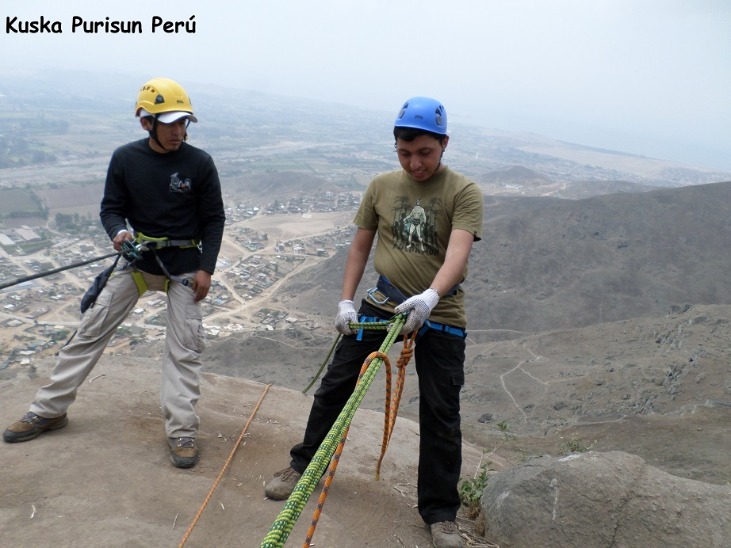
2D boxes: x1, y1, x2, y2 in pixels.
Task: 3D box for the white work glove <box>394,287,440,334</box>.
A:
[{"bbox_3d":[0.193,0.136,1.960,0.190,0.110,0.110,-38,37,-27],"label":"white work glove"}]

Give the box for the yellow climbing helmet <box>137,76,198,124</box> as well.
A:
[{"bbox_3d":[-0.864,-0.762,2.280,0.280,0.170,0.220,18,22,37],"label":"yellow climbing helmet"}]

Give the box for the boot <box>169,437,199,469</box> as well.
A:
[{"bbox_3d":[-0.843,0.766,2.484,0.112,0.130,0.290,-4,19,-16],"label":"boot"}]

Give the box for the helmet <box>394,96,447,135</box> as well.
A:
[{"bbox_3d":[0.227,-0.649,2.160,0.210,0.160,0.265,10,18,8],"label":"helmet"}]

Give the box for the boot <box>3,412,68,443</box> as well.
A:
[{"bbox_3d":[-1.603,0.725,2.586,0.290,0.130,0.112,-9,21,-30],"label":"boot"}]

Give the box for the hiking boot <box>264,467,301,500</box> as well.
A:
[{"bbox_3d":[-0.307,0.849,2.286,0.112,0.130,0.290,17,24,38],"label":"hiking boot"}]

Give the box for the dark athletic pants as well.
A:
[{"bbox_3d":[0.051,0.548,2.090,0.670,0.860,0.420,7,14,13],"label":"dark athletic pants"}]

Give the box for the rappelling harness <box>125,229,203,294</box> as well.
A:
[{"bbox_3d":[-0.919,-0.052,2.400,0.350,0.280,0.260,-3,17,-21],"label":"rappelling harness"}]

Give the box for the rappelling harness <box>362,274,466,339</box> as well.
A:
[{"bbox_3d":[0.201,0.131,2.120,0.390,0.250,0.280,8,12,15],"label":"rappelling harness"}]

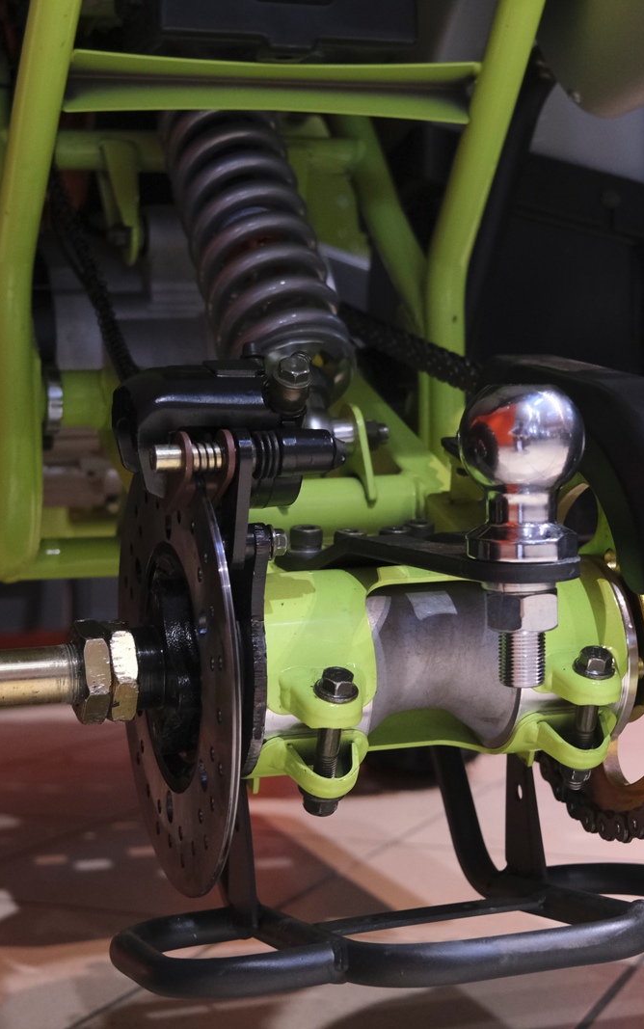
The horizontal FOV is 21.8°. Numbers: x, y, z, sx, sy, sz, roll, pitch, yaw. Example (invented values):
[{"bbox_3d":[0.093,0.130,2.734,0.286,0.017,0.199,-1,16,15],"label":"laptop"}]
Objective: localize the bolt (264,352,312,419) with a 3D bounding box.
[{"bbox_3d":[-0.012,-0.051,0.667,0.018,0.025,0.018,-10,43,-21],"label":"bolt"}]

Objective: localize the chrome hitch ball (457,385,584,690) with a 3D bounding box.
[{"bbox_3d":[0.080,0.009,0.673,0.051,0.121,0.051,-1,2,0],"label":"chrome hitch ball"}]

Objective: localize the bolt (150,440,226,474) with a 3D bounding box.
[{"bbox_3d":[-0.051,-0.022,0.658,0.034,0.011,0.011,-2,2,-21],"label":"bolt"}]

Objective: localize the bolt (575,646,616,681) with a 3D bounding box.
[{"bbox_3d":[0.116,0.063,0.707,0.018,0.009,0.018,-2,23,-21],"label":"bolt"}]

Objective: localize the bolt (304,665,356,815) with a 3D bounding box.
[{"bbox_3d":[0.003,0.091,0.667,0.018,0.061,0.018,6,21,-2],"label":"bolt"}]

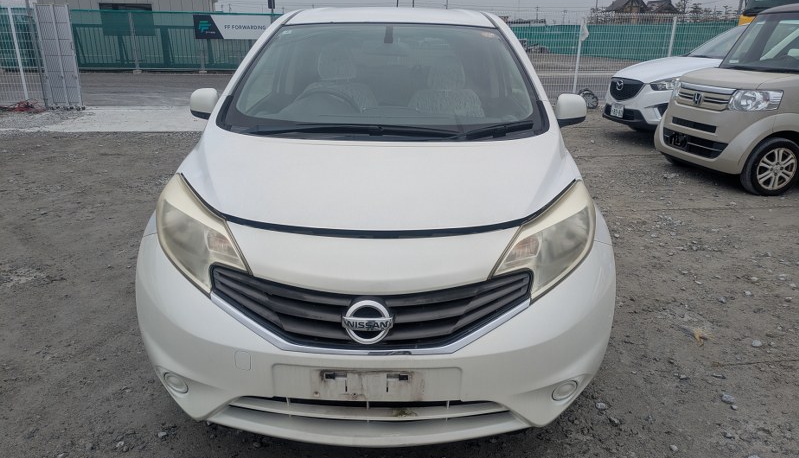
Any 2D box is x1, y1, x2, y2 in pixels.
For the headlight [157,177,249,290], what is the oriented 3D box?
[{"bbox_3d":[-0.634,0.019,1.885,0.410,0.290,0.500,1,19,1],"label":"headlight"}]

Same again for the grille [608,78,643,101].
[{"bbox_3d":[2.985,-1.861,7.662,0.150,0.310,0.760,-3,19,-10],"label":"grille"}]

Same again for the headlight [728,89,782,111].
[{"bbox_3d":[3.253,-1.175,5.262,0.320,0.190,0.280,-3,19,-10],"label":"headlight"}]

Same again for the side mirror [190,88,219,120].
[{"bbox_3d":[-0.920,-0.599,2.812,0.190,0.160,0.140,1,19,1],"label":"side mirror"}]

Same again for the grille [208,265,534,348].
[{"bbox_3d":[-0.091,0.228,1.659,0.970,0.200,0.200,1,19,1],"label":"grille"}]

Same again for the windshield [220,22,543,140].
[{"bbox_3d":[-0.060,-0.659,2.674,1.400,0.140,0.940,1,46,1],"label":"windshield"}]

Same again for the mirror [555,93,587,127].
[{"bbox_3d":[0.803,-0.573,2.782,0.190,0.160,0.140,1,19,1],"label":"mirror"}]

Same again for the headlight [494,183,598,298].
[{"bbox_3d":[0.466,0.036,1.866,0.410,0.290,0.500,1,19,1],"label":"headlight"}]

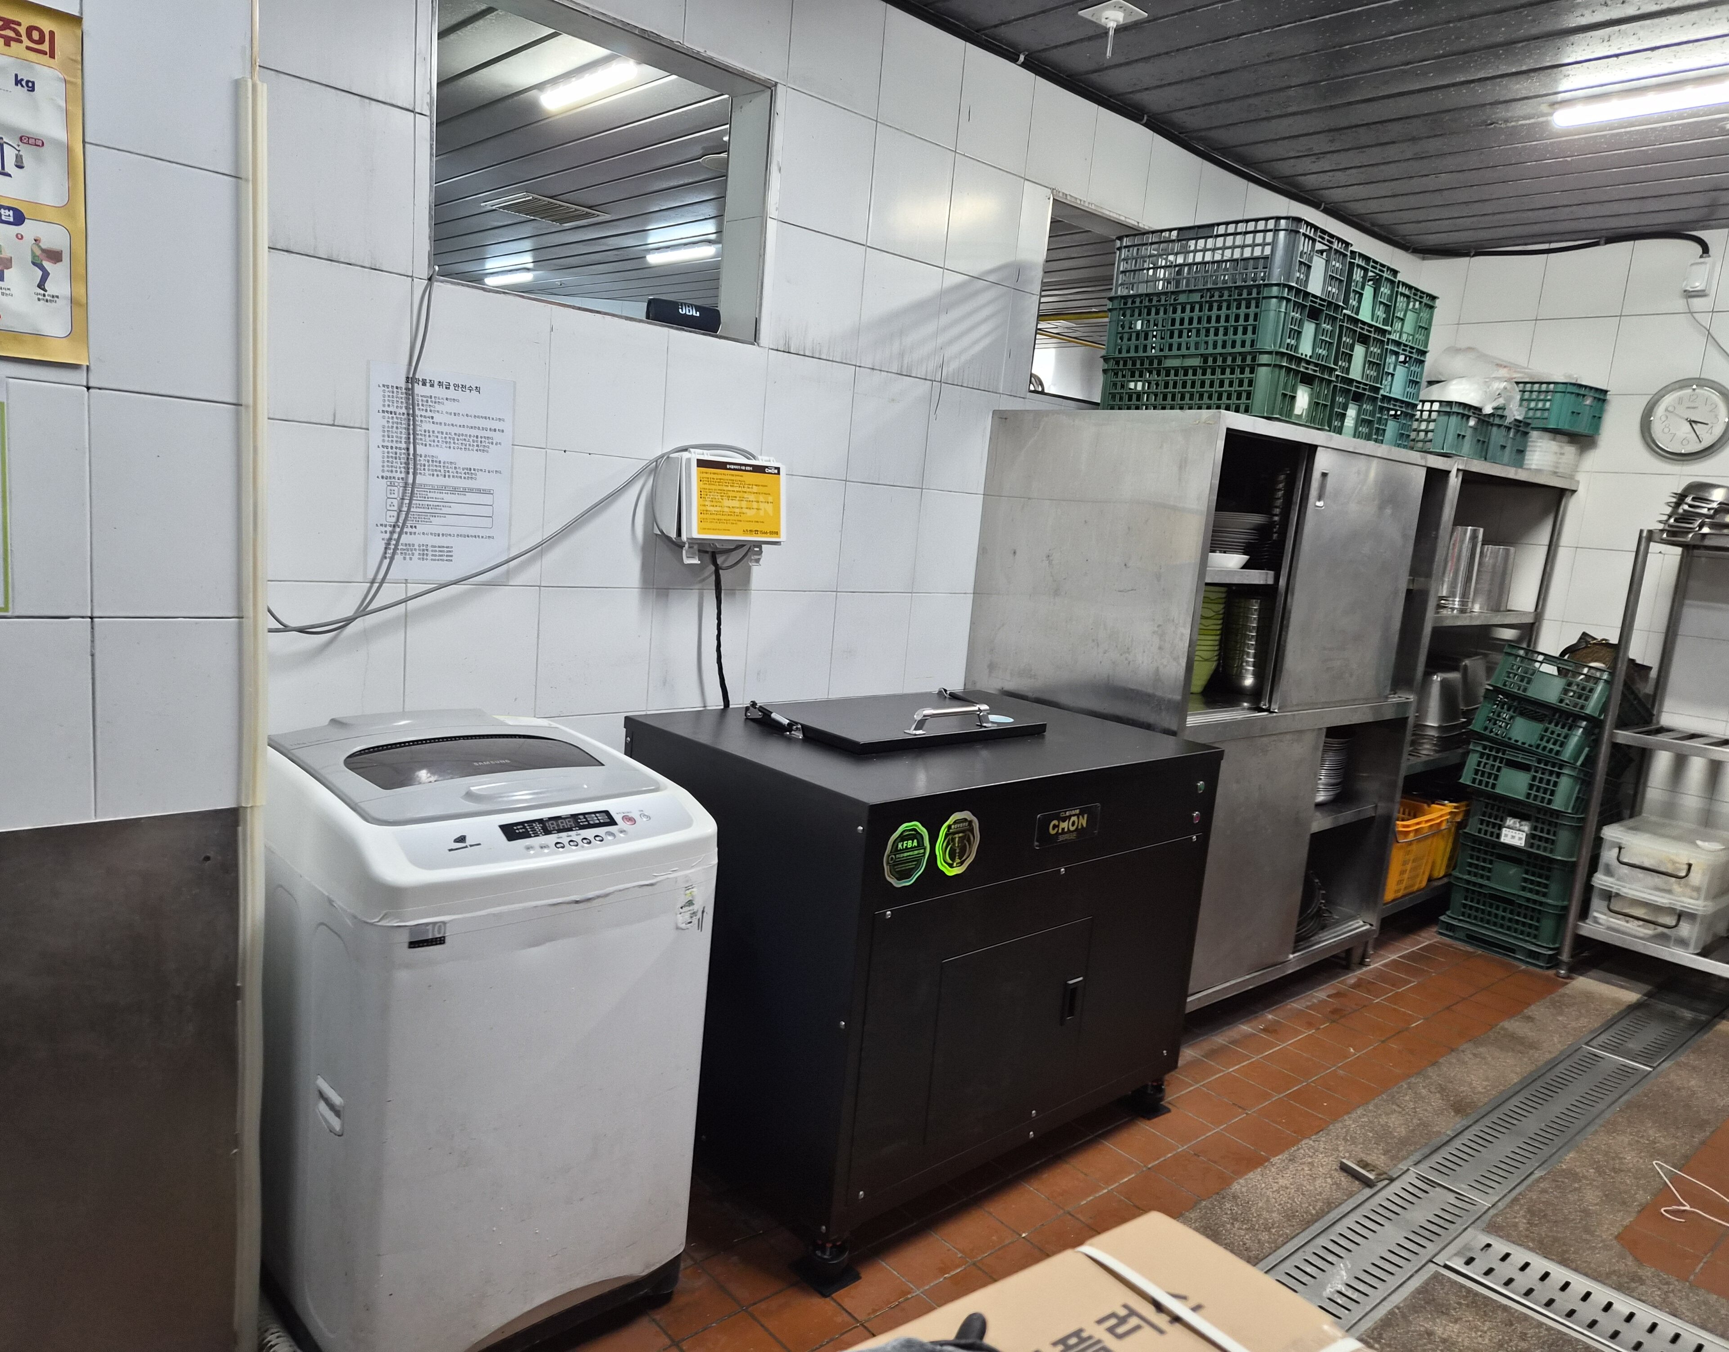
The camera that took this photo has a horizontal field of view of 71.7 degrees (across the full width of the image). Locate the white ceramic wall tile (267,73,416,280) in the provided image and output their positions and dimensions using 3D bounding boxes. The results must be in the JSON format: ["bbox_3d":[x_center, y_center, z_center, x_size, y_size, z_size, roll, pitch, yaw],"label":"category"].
[{"bbox_3d":[-0.981,-0.924,2.227,0.299,0.299,0.010,-3,12,-44],"label":"white ceramic wall tile"}]

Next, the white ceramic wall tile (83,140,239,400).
[{"bbox_3d":[-0.954,-0.536,1.647,0.187,0.302,0.010,-3,11,-43],"label":"white ceramic wall tile"}]

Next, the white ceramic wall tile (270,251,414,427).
[{"bbox_3d":[-1.009,-0.632,2.293,0.286,0.302,0.010,-3,12,-43],"label":"white ceramic wall tile"}]

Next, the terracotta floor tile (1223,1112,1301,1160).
[{"bbox_3d":[1.014,1.180,3.069,0.151,0.010,0.151,-3,12,-42],"label":"terracotta floor tile"}]

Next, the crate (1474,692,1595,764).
[{"bbox_3d":[2.663,0.172,4.629,0.540,0.180,0.385,-3,18,-43],"label":"crate"}]

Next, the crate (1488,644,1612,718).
[{"bbox_3d":[2.637,0.070,4.489,0.372,0.165,0.525,22,3,42],"label":"crate"}]

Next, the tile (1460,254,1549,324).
[{"bbox_3d":[2.623,-1.589,4.911,0.010,0.281,0.293,-3,11,-43],"label":"tile"}]

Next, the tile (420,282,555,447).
[{"bbox_3d":[-0.795,-0.641,2.498,0.293,0.300,0.010,-3,11,-43],"label":"tile"}]

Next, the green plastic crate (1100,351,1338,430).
[{"bbox_3d":[0.980,-0.796,3.364,0.337,0.168,0.530,-3,12,-45],"label":"green plastic crate"}]

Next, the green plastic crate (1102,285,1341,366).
[{"bbox_3d":[0.979,-0.953,3.314,0.350,0.165,0.530,-3,12,-43],"label":"green plastic crate"}]

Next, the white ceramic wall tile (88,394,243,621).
[{"bbox_3d":[-0.961,-0.230,1.653,0.185,0.300,0.010,-3,12,-43],"label":"white ceramic wall tile"}]

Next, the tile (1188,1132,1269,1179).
[{"bbox_3d":[0.888,1.168,2.922,0.150,0.012,0.150,-3,12,-43],"label":"tile"}]

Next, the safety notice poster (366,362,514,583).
[{"bbox_3d":[-0.877,-0.413,2.498,0.310,0.432,0.004,-3,12,-43],"label":"safety notice poster"}]

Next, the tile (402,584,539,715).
[{"bbox_3d":[-0.845,-0.039,2.573,0.299,0.299,0.010,-3,12,-44],"label":"tile"}]

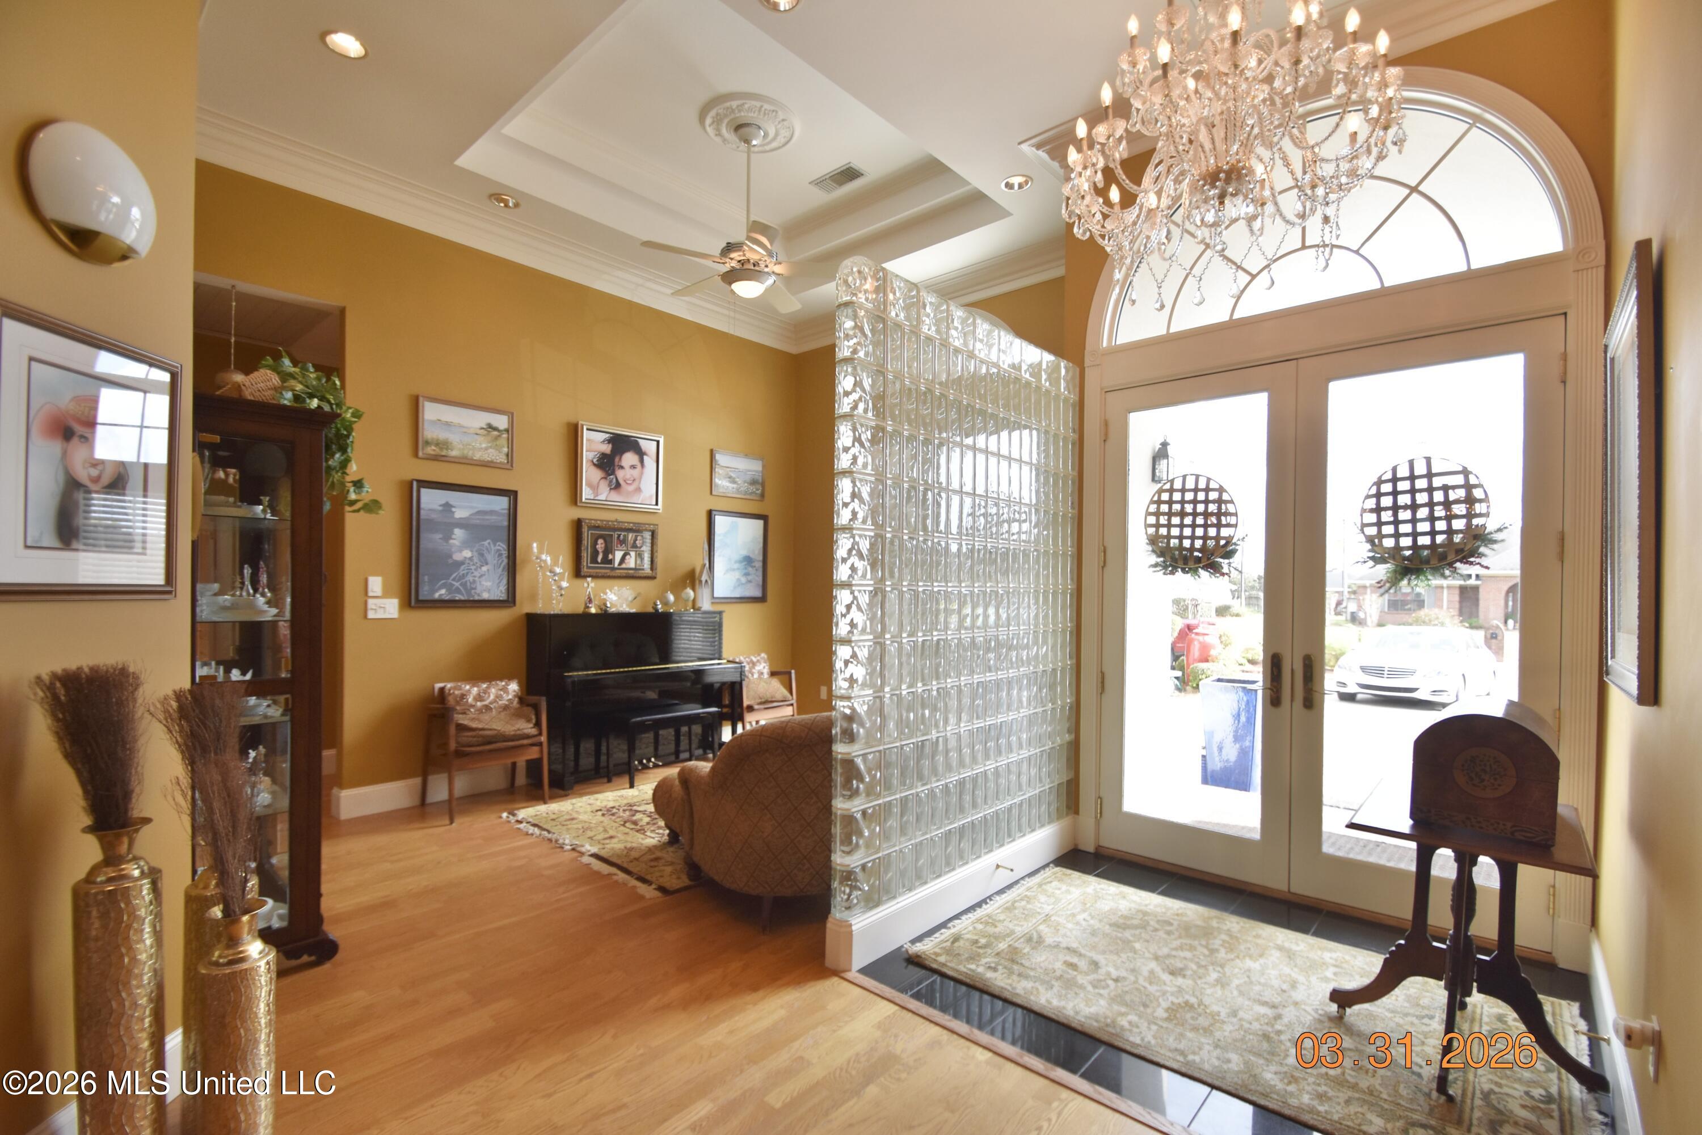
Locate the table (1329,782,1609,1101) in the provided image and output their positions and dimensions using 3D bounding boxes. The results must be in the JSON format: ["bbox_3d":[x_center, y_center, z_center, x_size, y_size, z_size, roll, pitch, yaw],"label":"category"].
[{"bbox_3d":[1.902,1.136,2.203,0.610,0.745,0.750,1,-1,43],"label":"table"}]

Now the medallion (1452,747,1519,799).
[{"bbox_3d":[1.796,0.584,2.009,0.137,0.142,0.012,0,-1,41],"label":"medallion"}]

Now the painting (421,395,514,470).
[{"bbox_3d":[-2.416,-0.836,4.466,0.030,0.372,0.555,1,-1,43],"label":"painting"}]

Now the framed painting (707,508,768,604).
[{"bbox_3d":[-0.951,-0.083,6.054,0.030,0.757,0.600,1,-1,43],"label":"framed painting"}]

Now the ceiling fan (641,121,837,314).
[{"bbox_3d":[-0.625,-2.181,4.320,1.300,1.070,1.300,0,-1,43],"label":"ceiling fan"}]

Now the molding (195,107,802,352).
[{"bbox_3d":[-1.862,-2.096,4.961,0.150,0.200,4.100,1,-1,43],"label":"molding"}]

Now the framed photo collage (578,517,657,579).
[{"bbox_3d":[-1.781,-0.134,5.490,0.040,0.430,0.670,0,-1,43],"label":"framed photo collage"}]

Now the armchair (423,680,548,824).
[{"bbox_3d":[-2.316,1.122,4.519,0.570,0.770,0.600,0,-1,43],"label":"armchair"}]

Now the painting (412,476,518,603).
[{"bbox_3d":[-2.424,-0.130,4.465,0.030,0.757,0.610,1,-1,43],"label":"painting"}]

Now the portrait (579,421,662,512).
[{"bbox_3d":[-1.760,-0.754,5.503,0.040,0.625,0.710,0,-1,43],"label":"portrait"}]

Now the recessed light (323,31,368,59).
[{"bbox_3d":[-2.298,-2.371,3.217,0.200,0.050,0.200,0,-1,43],"label":"recessed light"}]

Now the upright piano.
[{"bbox_3d":[-1.558,0.945,5.306,0.580,1.205,1.470,0,-1,43],"label":"upright piano"}]

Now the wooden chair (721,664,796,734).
[{"bbox_3d":[-0.826,1.117,5.798,0.540,0.750,0.580,1,-1,43],"label":"wooden chair"}]

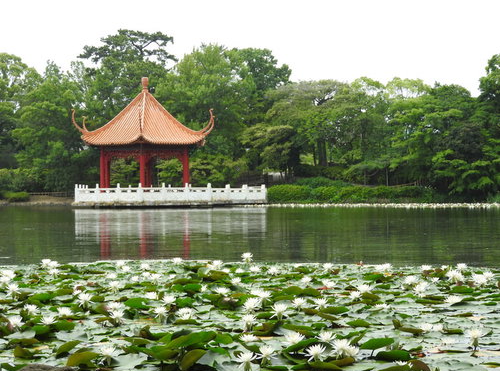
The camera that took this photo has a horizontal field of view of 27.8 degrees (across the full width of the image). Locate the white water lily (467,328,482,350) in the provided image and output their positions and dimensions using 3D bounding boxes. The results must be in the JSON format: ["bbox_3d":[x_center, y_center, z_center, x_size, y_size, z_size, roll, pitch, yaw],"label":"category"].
[{"bbox_3d":[1.643,1.116,7.420,0.120,0.140,0.120,0,0,0],"label":"white water lily"}]

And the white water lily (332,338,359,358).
[{"bbox_3d":[0.650,1.110,6.886,0.177,0.110,0.170,0,0,0],"label":"white water lily"}]

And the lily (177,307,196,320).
[{"bbox_3d":[-0.478,0.950,7.501,0.132,0.090,0.132,0,0,0],"label":"lily"}]

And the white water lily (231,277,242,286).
[{"bbox_3d":[-0.139,0.996,10.430,0.114,0.086,0.114,0,0,0],"label":"white water lily"}]

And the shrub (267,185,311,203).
[{"bbox_3d":[2.970,0.617,78.000,3.500,1.450,2.500,0,0,0],"label":"shrub"}]

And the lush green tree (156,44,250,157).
[{"bbox_3d":[-3.679,-5.380,80.000,7.437,11.552,7.121,0,0,0],"label":"lush green tree"}]

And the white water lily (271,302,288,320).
[{"bbox_3d":[0.225,0.965,7.711,0.137,0.122,0.137,0,0,0],"label":"white water lily"}]

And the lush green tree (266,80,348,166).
[{"bbox_3d":[5.118,-5.519,90.000,7.299,7.655,6.800,0,0,0],"label":"lush green tree"}]

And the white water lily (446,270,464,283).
[{"bbox_3d":[2.440,1.081,12.005,0.190,0.110,0.170,0,0,0],"label":"white water lily"}]

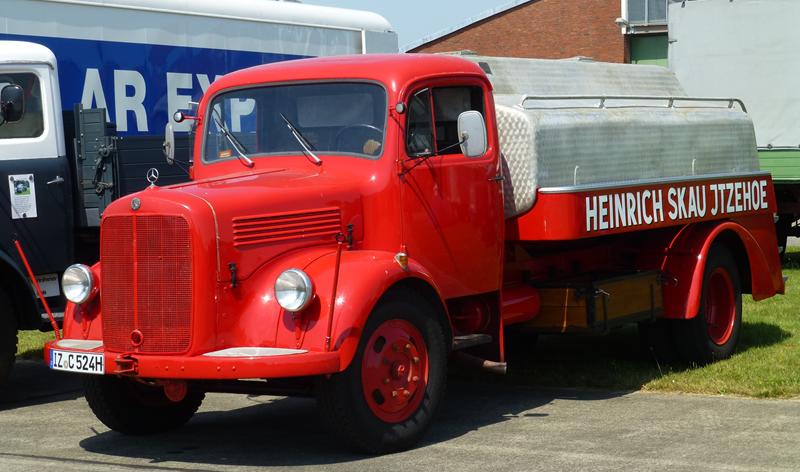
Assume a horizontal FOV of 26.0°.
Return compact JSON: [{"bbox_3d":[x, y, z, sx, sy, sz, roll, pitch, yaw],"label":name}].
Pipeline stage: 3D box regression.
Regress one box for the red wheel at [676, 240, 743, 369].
[{"bbox_3d":[2.325,0.524,12.995,0.218,0.921,0.921,0,4,34],"label":"red wheel"}]

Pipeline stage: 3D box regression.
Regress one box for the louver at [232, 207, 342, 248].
[{"bbox_3d":[-0.621,-0.049,9.616,0.050,0.188,0.881,0,4,39],"label":"louver"}]

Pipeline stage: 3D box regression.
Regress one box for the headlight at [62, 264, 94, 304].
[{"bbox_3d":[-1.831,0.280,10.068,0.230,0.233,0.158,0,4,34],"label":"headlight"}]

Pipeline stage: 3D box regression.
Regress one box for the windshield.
[{"bbox_3d":[-0.657,-0.679,10.402,1.366,0.485,0.109,0,-6,34],"label":"windshield"}]

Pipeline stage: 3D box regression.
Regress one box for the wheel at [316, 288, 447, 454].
[{"bbox_3d":[-0.097,0.750,9.627,0.218,0.916,0.916,0,4,39],"label":"wheel"}]

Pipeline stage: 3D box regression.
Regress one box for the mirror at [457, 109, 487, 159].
[{"bbox_3d":[0.413,-0.582,9.932,0.163,0.257,0.050,-1,3,16],"label":"mirror"}]

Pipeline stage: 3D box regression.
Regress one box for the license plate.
[{"bbox_3d":[-1.847,0.722,9.932,0.515,0.114,0.020,1,4,42],"label":"license plate"}]

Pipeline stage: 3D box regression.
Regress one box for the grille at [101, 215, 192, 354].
[{"bbox_3d":[-1.383,0.260,9.330,0.663,0.767,0.119,0,4,34],"label":"grille"}]

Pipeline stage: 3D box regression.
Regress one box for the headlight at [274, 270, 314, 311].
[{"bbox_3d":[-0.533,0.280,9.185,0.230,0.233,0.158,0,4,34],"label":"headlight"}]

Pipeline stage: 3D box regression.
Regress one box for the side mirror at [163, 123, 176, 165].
[{"bbox_3d":[-1.489,-0.599,11.221,0.050,0.253,0.163,-3,3,-24],"label":"side mirror"}]

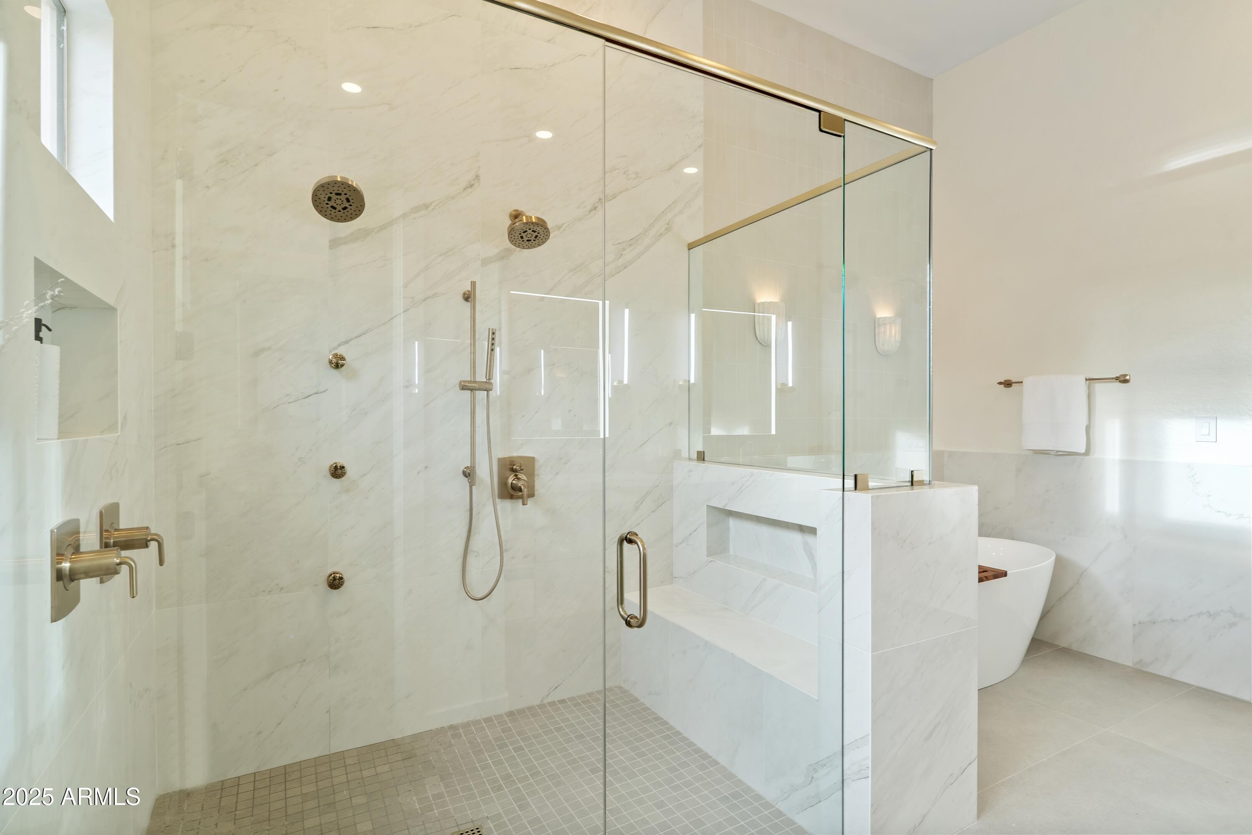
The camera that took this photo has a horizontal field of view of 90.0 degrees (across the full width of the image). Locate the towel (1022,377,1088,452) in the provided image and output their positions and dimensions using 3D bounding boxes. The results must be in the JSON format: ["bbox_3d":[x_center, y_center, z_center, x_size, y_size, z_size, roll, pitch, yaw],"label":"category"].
[{"bbox_3d":[2.453,-0.018,3.578,0.065,0.445,0.330,0,0,-29],"label":"towel"}]

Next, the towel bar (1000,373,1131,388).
[{"bbox_3d":[2.487,-0.207,3.589,0.088,0.050,0.655,0,0,-29],"label":"towel bar"}]

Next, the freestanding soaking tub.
[{"bbox_3d":[1.623,1.034,3.289,1.600,0.595,0.800,0,0,-29],"label":"freestanding soaking tub"}]

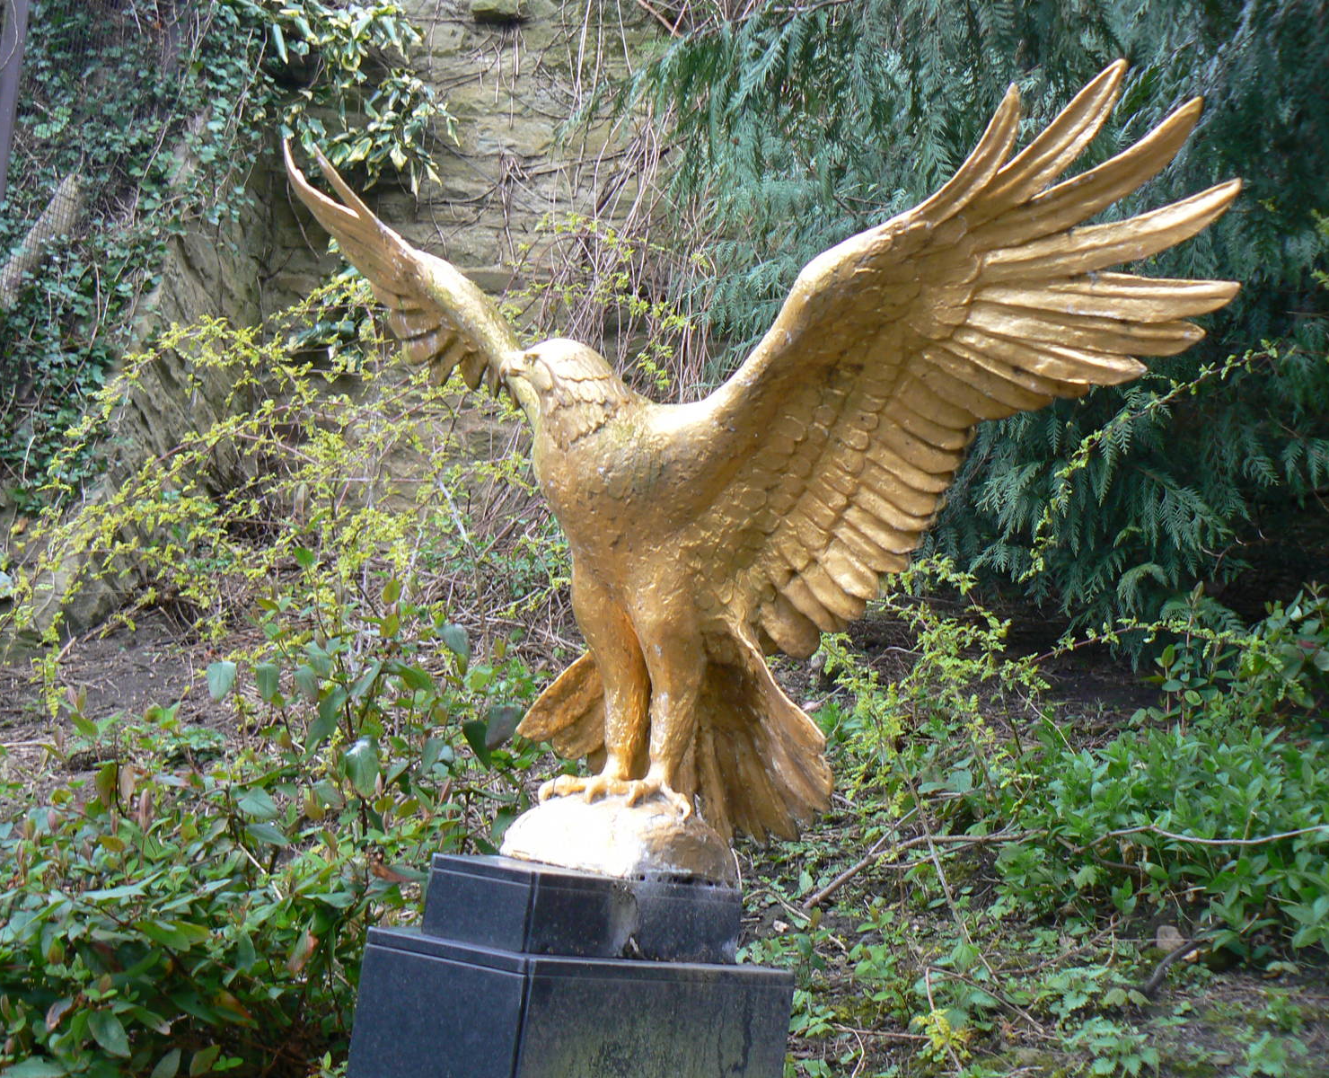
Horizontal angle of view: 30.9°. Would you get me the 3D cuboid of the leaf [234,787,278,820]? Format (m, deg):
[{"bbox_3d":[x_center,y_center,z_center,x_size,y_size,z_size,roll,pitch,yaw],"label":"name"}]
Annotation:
[{"bbox_3d":[-0.695,0.449,4.100,0.080,0.052,0.015,33,-33,28],"label":"leaf"}]

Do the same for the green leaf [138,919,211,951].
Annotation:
[{"bbox_3d":[-0.772,0.625,3.800,0.110,0.055,0.018,13,-44,12],"label":"green leaf"}]

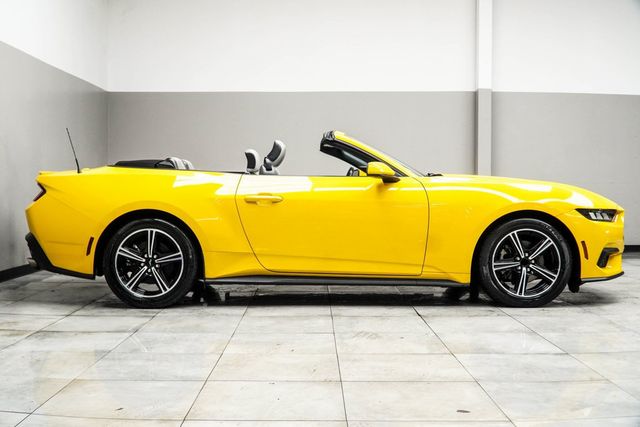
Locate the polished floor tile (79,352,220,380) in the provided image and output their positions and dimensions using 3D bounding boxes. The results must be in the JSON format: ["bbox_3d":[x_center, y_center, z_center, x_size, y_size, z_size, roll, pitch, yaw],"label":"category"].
[{"bbox_3d":[-0.800,0.745,3.189,0.598,0.012,0.519,0,2,0],"label":"polished floor tile"}]

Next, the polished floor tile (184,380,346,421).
[{"bbox_3d":[-0.200,0.763,2.683,0.598,0.012,0.519,0,2,0],"label":"polished floor tile"}]

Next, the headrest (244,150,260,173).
[{"bbox_3d":[-0.617,-0.479,6.030,0.127,0.220,0.260,-5,2,0],"label":"headrest"}]

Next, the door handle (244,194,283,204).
[{"bbox_3d":[-0.403,-0.100,4.760,0.280,0.060,0.050,0,2,0],"label":"door handle"}]

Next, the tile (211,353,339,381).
[{"bbox_3d":[-0.202,0.746,3.192,0.598,0.012,0.519,0,2,0],"label":"tile"}]

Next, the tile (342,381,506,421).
[{"bbox_3d":[0.406,0.774,2.719,0.608,0.010,0.525,0,2,0],"label":"tile"}]

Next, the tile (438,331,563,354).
[{"bbox_3d":[0.996,0.736,3.718,0.600,0.010,0.530,0,2,0],"label":"tile"}]

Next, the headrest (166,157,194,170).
[{"bbox_3d":[-1.166,-0.404,5.420,0.180,0.140,0.280,0,2,-1],"label":"headrest"}]

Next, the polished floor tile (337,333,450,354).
[{"bbox_3d":[0.395,0.743,3.747,0.608,0.010,0.525,0,2,0],"label":"polished floor tile"}]

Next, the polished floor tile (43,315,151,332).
[{"bbox_3d":[-1.413,0.708,4.203,0.600,0.010,0.530,0,2,0],"label":"polished floor tile"}]

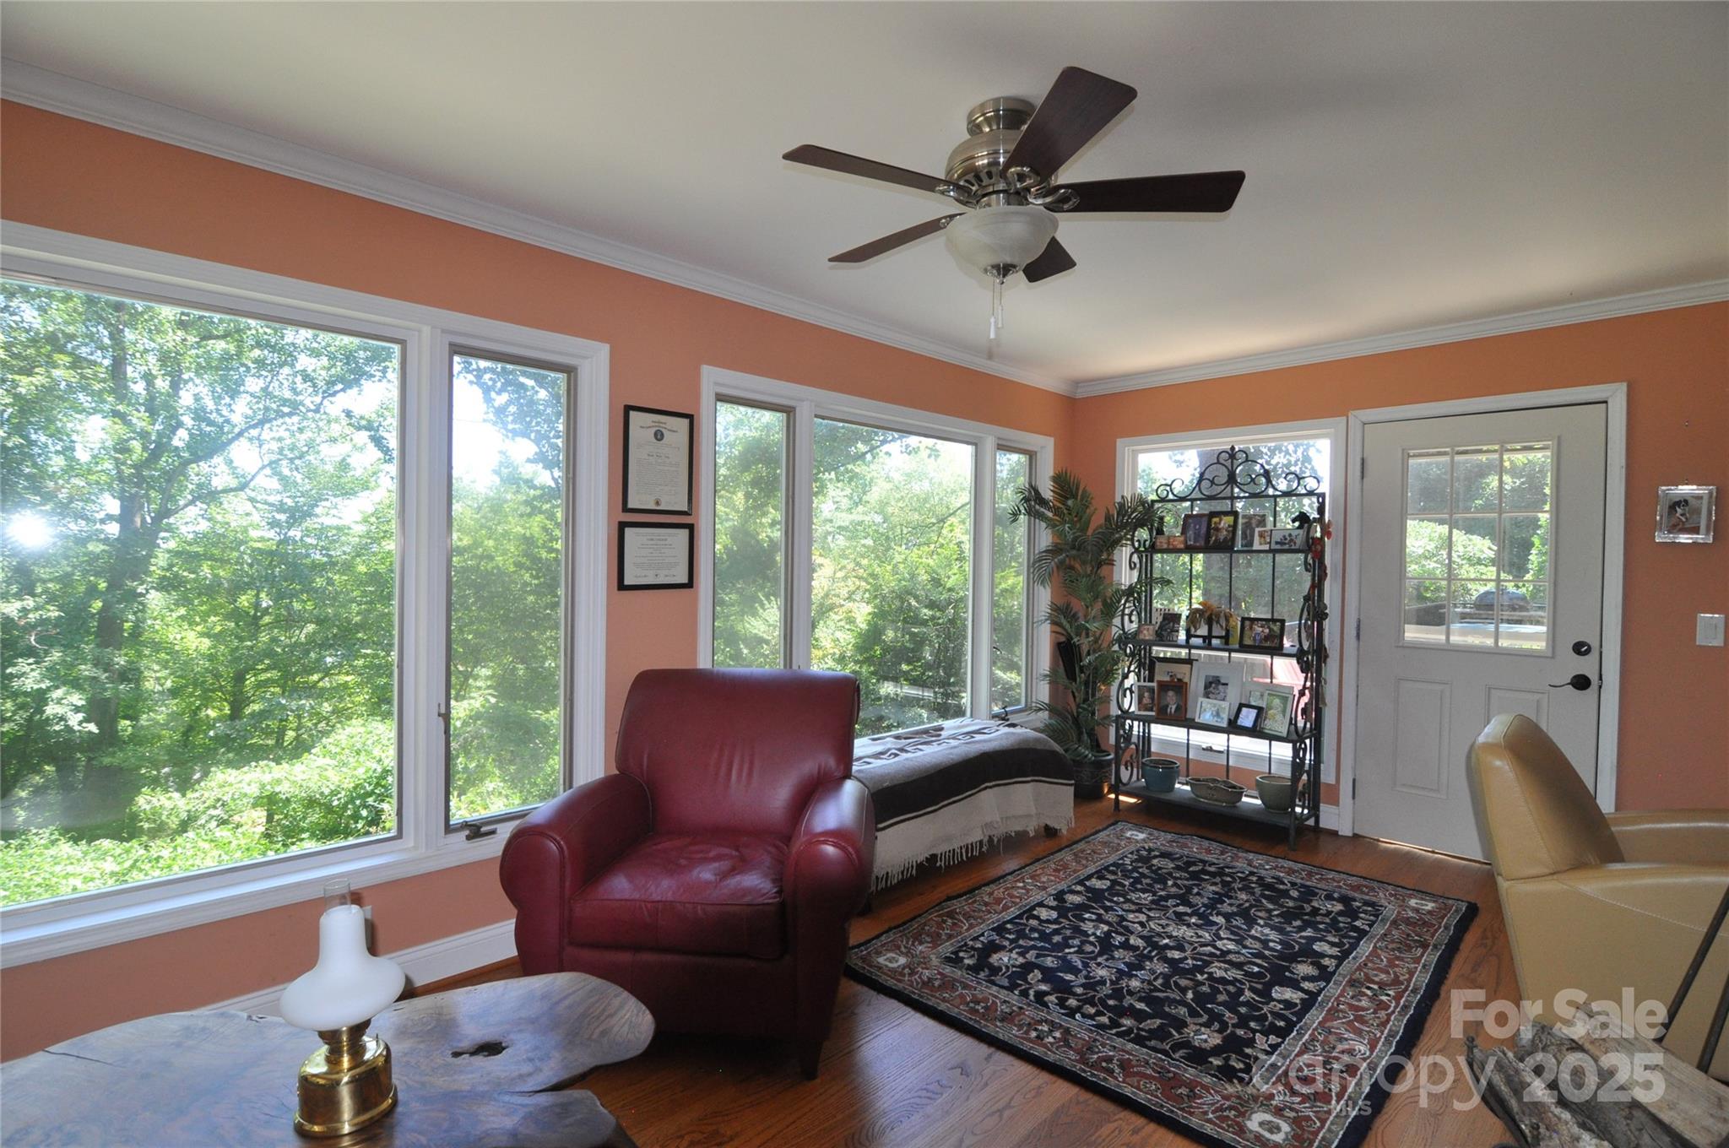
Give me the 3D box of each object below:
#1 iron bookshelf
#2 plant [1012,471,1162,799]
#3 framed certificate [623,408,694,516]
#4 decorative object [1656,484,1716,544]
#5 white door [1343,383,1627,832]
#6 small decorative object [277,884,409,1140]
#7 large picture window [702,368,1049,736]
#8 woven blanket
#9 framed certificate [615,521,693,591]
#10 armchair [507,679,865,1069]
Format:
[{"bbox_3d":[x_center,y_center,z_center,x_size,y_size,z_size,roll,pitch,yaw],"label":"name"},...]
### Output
[{"bbox_3d":[1.822,0.303,3.984,0.420,1.990,0.930,0,1,-43],"label":"iron bookshelf"},{"bbox_3d":[1.323,0.342,4.449,0.630,1.890,0.630,0,1,-43],"label":"plant"},{"bbox_3d":[-0.762,-0.416,2.873,0.287,0.390,0.025,0,1,-43],"label":"framed certificate"},{"bbox_3d":[3.158,-0.229,2.950,0.025,0.219,0.165,0,1,-43],"label":"decorative object"},{"bbox_3d":[2.730,0.261,3.451,0.100,2.115,1.015,0,1,-43],"label":"white door"},{"bbox_3d":[-0.836,0.683,1.228,0.165,0.386,0.165,0,1,-43],"label":"small decorative object"},{"bbox_3d":[0.253,0.065,3.864,2.480,1.790,0.100,0,1,-43],"label":"large picture window"},{"bbox_3d":[0.351,0.984,3.532,1.340,0.450,0.550,0,1,-43],"label":"woven blanket"},{"bbox_3d":[-0.770,-0.067,2.877,0.313,0.250,0.025,0,1,-43],"label":"framed certificate"},{"bbox_3d":[-0.447,0.819,2.385,0.900,0.965,0.890,1,1,2],"label":"armchair"}]

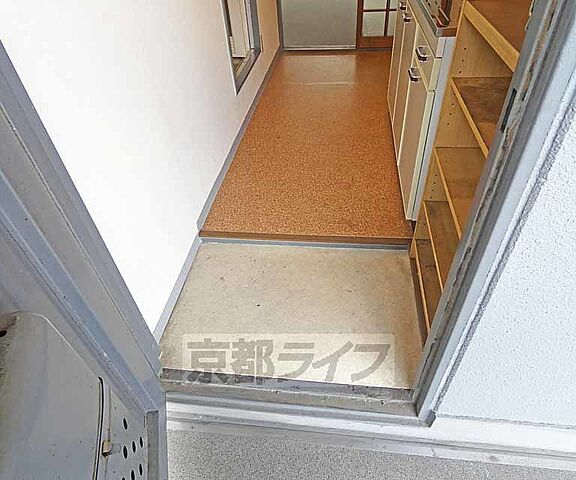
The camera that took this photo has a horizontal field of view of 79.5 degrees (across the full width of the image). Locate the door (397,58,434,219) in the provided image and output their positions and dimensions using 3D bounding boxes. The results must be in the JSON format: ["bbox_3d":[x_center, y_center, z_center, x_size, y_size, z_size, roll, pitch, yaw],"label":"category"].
[{"bbox_3d":[0.493,-0.401,1.363,0.022,0.500,0.399,2,43,10],"label":"door"}]

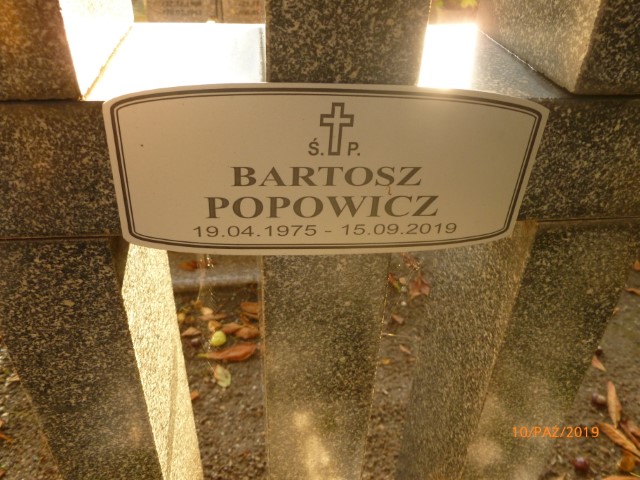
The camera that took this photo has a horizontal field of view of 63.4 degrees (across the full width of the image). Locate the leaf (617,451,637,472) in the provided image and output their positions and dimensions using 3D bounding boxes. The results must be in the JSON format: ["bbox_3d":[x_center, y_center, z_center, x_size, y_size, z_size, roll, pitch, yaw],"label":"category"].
[{"bbox_3d":[0.607,0.439,1.026,0.032,0.015,0.035,1,33,-2],"label":"leaf"}]

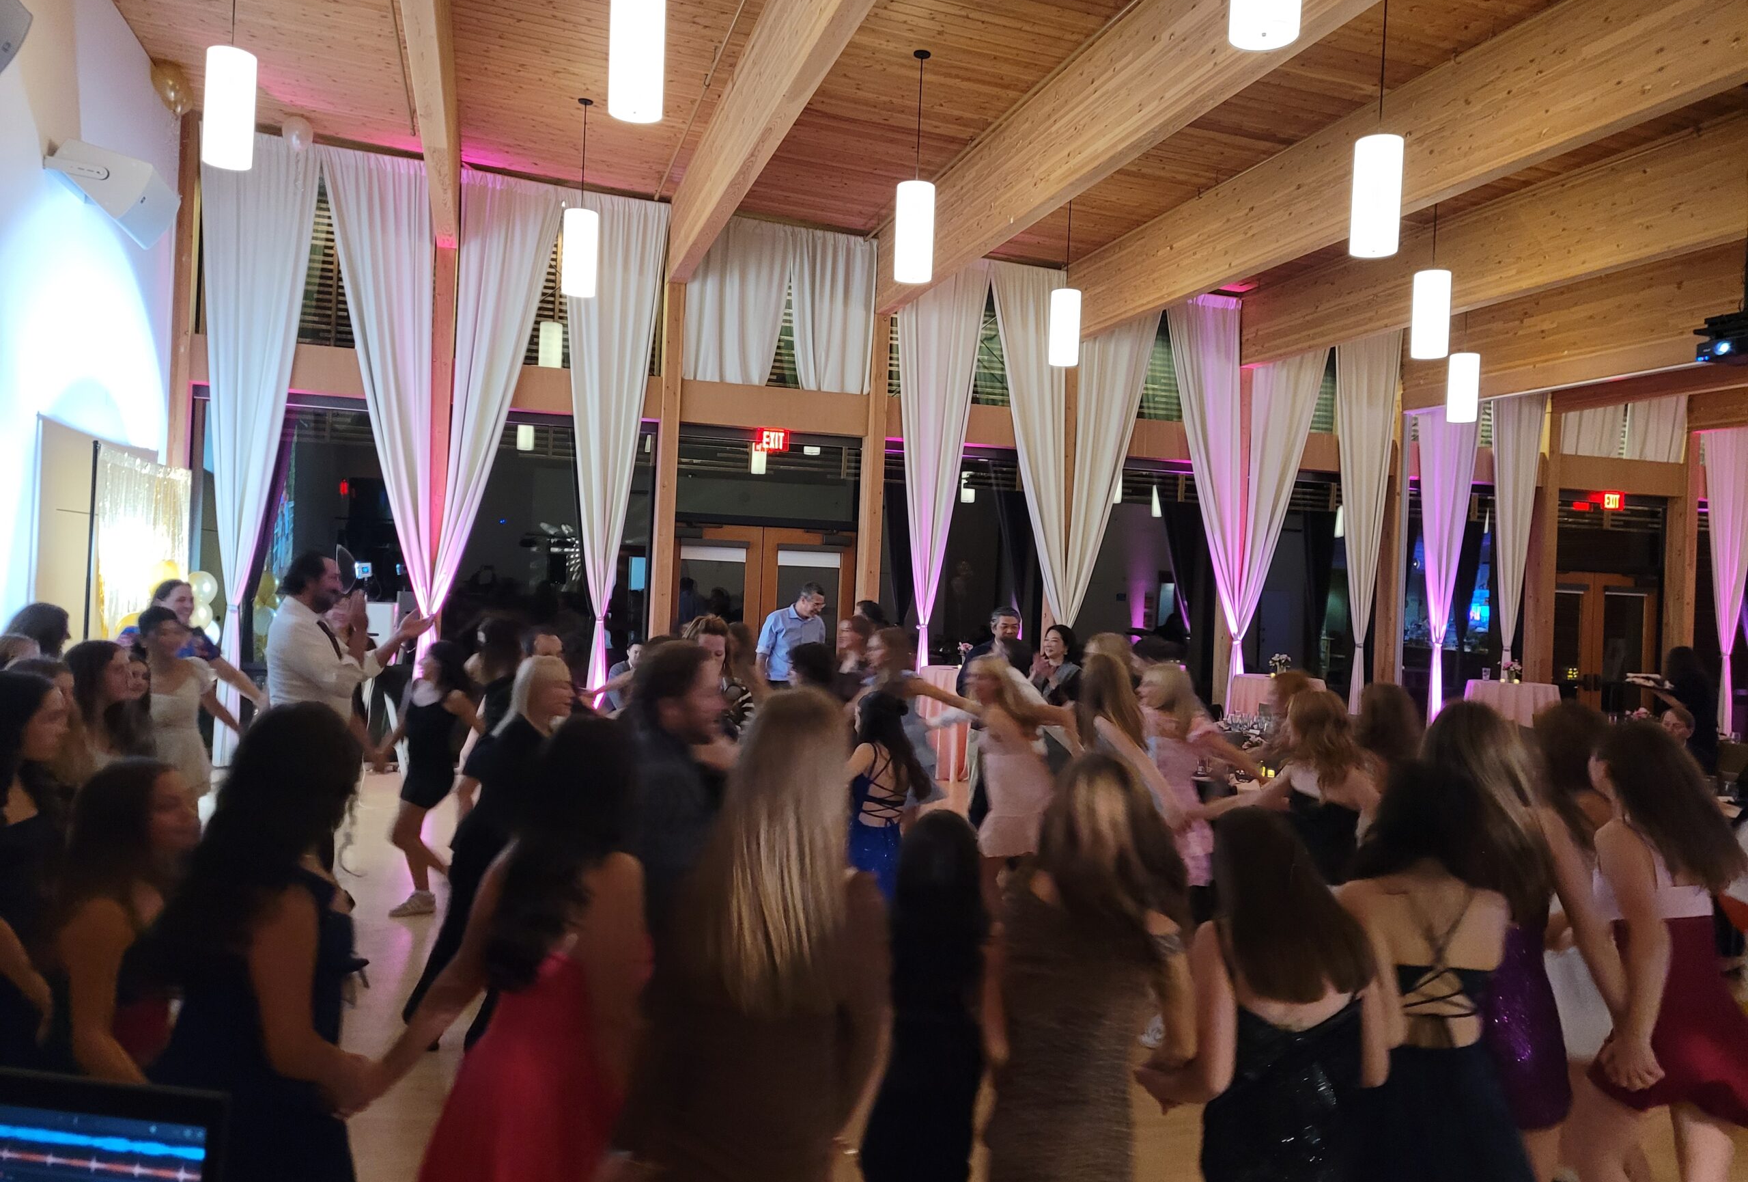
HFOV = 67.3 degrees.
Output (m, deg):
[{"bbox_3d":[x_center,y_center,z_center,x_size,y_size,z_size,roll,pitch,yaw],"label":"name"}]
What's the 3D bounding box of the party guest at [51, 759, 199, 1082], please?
[{"bbox_3d":[-1.553,1.029,2.701,0.380,1.371,0.400,2,0,-14],"label":"party guest"}]

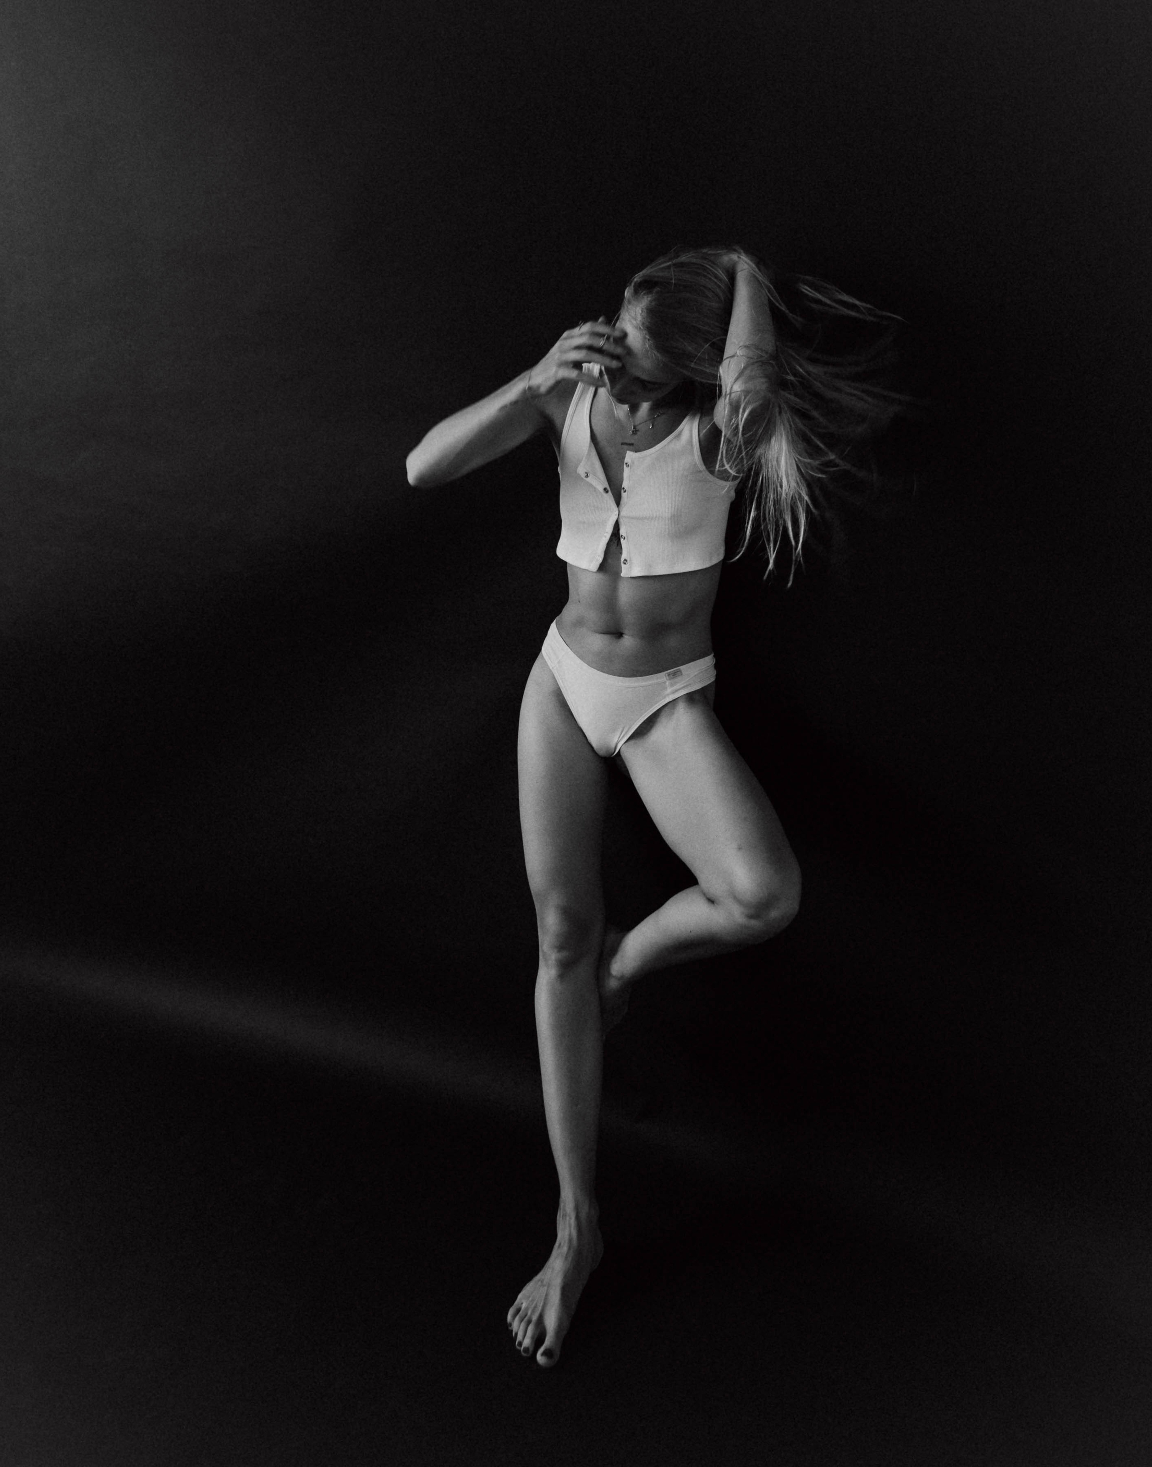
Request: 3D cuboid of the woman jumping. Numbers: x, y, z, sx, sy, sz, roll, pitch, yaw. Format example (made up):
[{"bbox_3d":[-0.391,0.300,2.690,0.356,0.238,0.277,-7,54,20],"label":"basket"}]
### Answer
[{"bbox_3d":[0.120,0.120,2.060,0.760,1.710,0.530,4,7,16],"label":"woman jumping"}]

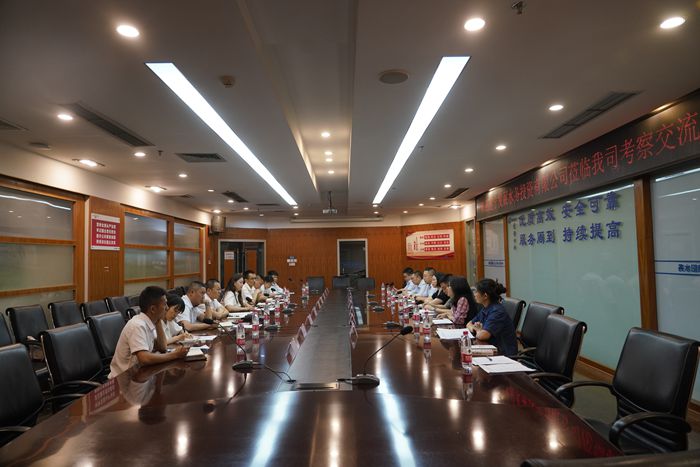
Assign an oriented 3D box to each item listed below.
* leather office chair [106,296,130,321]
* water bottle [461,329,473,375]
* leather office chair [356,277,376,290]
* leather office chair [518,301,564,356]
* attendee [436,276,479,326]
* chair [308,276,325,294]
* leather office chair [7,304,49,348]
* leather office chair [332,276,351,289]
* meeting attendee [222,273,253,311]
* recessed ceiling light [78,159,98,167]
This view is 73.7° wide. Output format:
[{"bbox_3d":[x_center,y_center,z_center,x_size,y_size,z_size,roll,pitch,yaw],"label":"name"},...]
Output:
[{"bbox_3d":[-3.007,1.389,6.604,0.640,0.960,0.600,-1,-3,0],"label":"leather office chair"},{"bbox_3d":[0.725,0.732,2.913,0.065,0.231,0.065,-1,-3,0],"label":"water bottle"},{"bbox_3d":[0.410,1.514,10.687,0.600,1.000,0.640,-1,-3,-1],"label":"leather office chair"},{"bbox_3d":[1.466,1.121,3.957,0.660,1.010,0.610,-1,-3,-10],"label":"leather office chair"},{"bbox_3d":[1.215,1.093,5.084,0.640,1.230,0.500,-1,-3,0],"label":"attendee"},{"bbox_3d":[-0.870,1.641,12.127,0.600,0.960,0.640,-1,-3,0],"label":"chair"},{"bbox_3d":[-3.100,1.263,4.813,0.660,1.010,0.610,-1,-3,1],"label":"leather office chair"},{"bbox_3d":[-0.220,1.629,12.130,0.600,0.960,0.640,-1,-3,0],"label":"leather office chair"},{"bbox_3d":[-1.504,1.166,6.133,0.680,1.280,0.500,-1,-3,2],"label":"meeting attendee"},{"bbox_3d":[-3.340,-0.874,5.949,0.200,0.060,0.200,-1,-3,-1],"label":"recessed ceiling light"}]

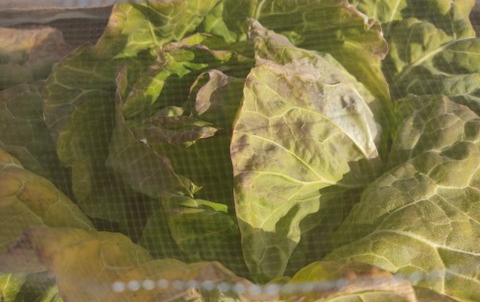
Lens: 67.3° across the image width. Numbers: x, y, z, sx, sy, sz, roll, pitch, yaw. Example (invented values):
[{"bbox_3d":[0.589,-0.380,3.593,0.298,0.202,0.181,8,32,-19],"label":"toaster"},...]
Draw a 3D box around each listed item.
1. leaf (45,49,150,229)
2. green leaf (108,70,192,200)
[{"bbox_3d":[-0.164,-0.018,0.460,0.090,0.145,0.180,0,48,0],"label":"leaf"},{"bbox_3d":[-0.102,-0.022,0.450,0.078,0.110,0.125,0,48,0],"label":"green leaf"}]

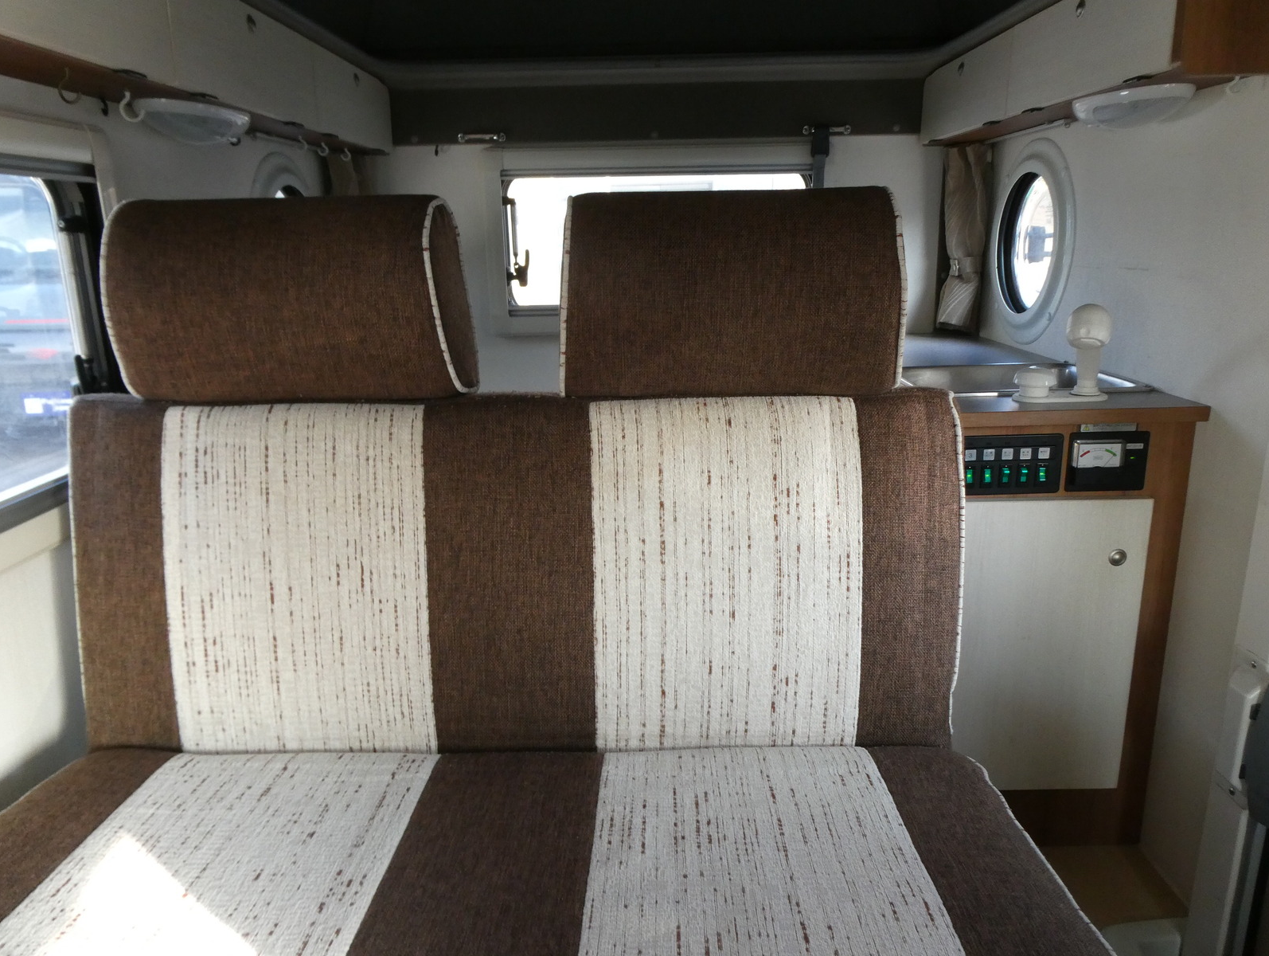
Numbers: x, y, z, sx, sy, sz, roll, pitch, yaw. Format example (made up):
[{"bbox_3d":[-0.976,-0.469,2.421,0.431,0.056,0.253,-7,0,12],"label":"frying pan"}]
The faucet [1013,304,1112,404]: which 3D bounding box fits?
[{"bbox_3d":[0.584,-0.173,1.201,0.138,0.122,0.110,-1,15,1],"label":"faucet"}]

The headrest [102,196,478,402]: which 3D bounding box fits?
[{"bbox_3d":[-0.354,-0.184,0.930,0.334,0.210,0.134,0,4,5],"label":"headrest"}]

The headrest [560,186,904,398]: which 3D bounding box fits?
[{"bbox_3d":[0.094,-0.190,0.922,0.334,0.210,0.134,-1,4,1],"label":"headrest"}]

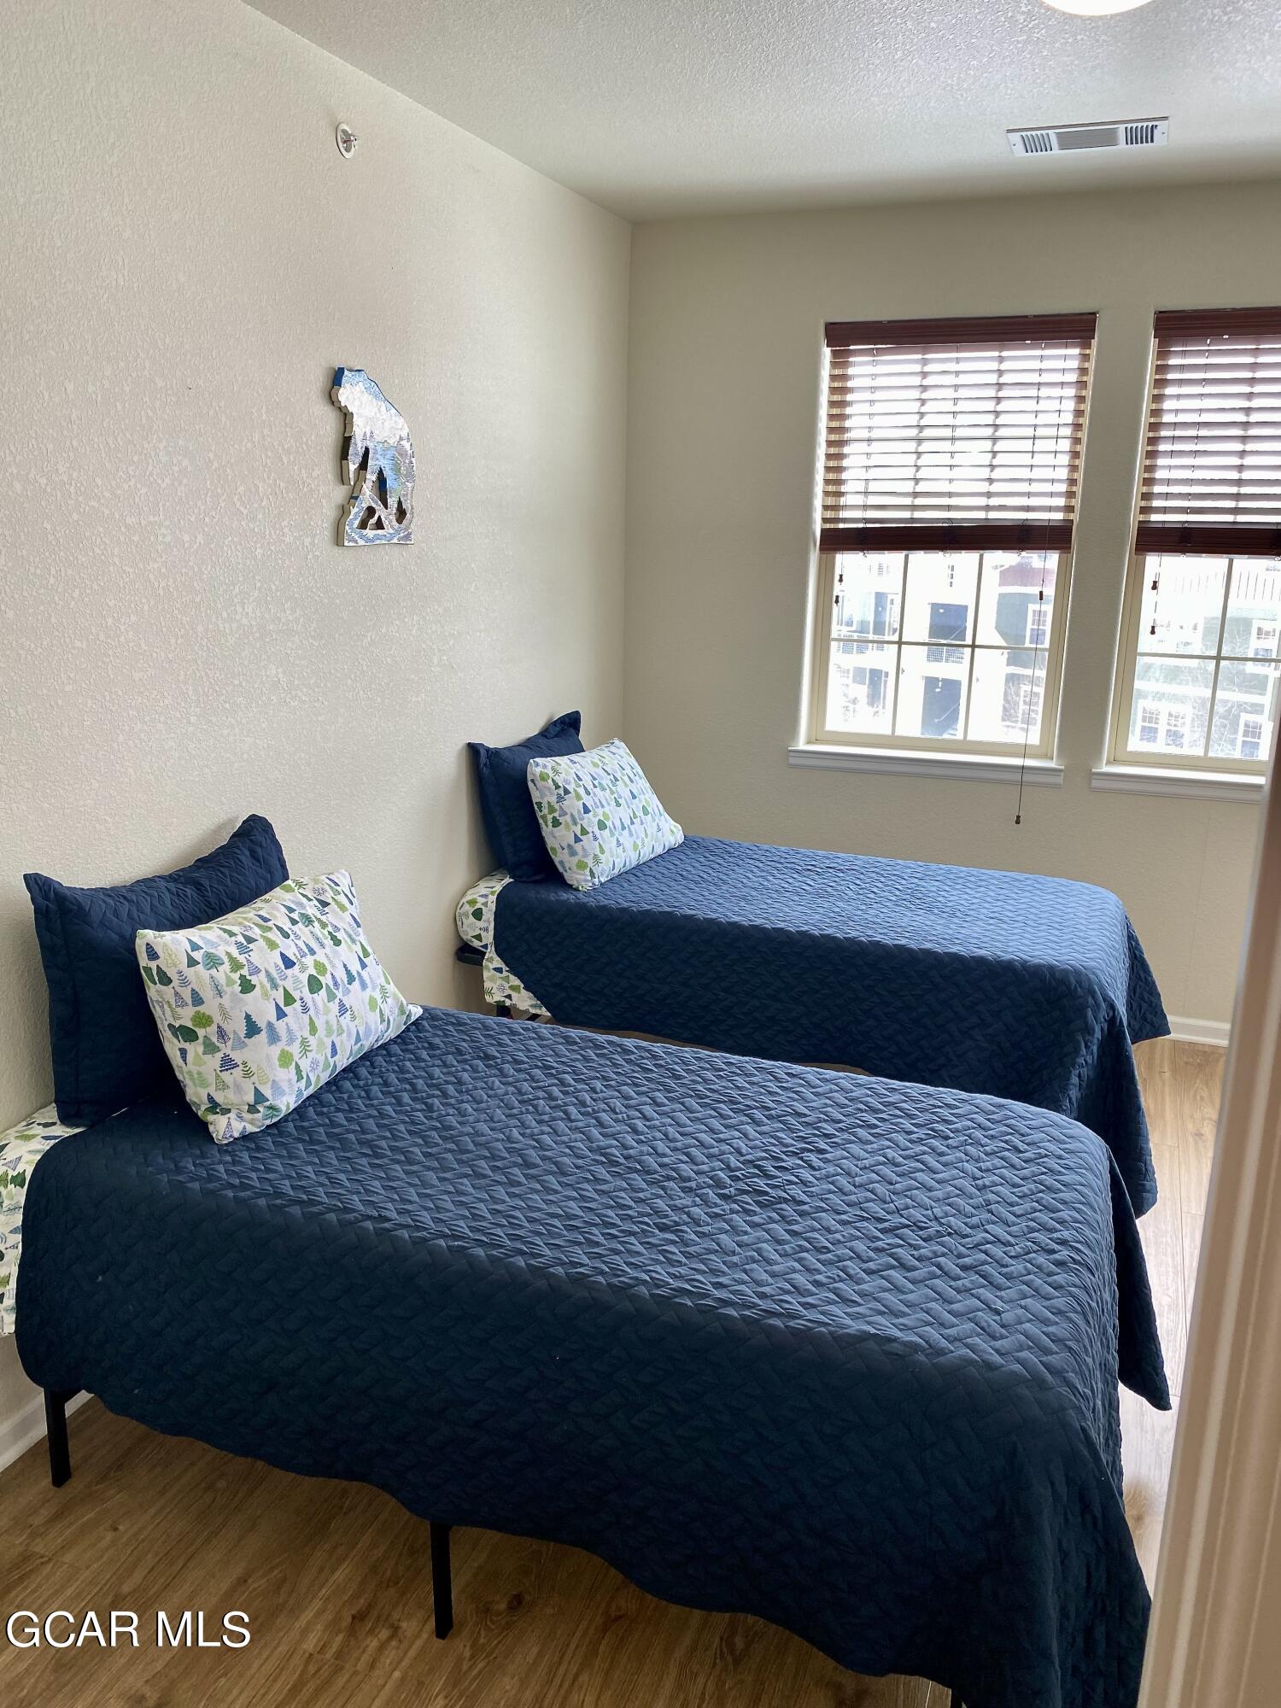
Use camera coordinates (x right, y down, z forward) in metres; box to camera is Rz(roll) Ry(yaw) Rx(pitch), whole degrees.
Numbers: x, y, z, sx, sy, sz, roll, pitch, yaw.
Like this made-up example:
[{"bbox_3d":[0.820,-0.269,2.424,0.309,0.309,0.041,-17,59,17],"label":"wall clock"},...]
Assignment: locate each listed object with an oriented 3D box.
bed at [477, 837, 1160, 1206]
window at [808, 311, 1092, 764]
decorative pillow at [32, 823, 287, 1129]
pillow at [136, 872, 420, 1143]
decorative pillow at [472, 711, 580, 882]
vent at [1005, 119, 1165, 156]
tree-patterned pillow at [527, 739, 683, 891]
[{"bbox_3d":[0.616,0.408,3.966,1.886,0.627,1.036,7,16,20],"label":"bed"},{"bbox_3d":[1.077,-1.109,4.596,0.919,1.501,0.100,7,16,20],"label":"window"},{"bbox_3d":[-0.937,0.201,2.627,0.150,0.460,0.670,-1,13,25],"label":"decorative pillow"},{"bbox_3d":[-0.704,0.260,2.597,0.160,0.410,0.640,-22,3,28],"label":"pillow"},{"bbox_3d":[-0.296,-0.206,4.240,0.140,0.450,0.680,-7,10,28],"label":"decorative pillow"},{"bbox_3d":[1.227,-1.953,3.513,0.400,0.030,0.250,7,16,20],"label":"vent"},{"bbox_3d":[-0.104,-0.164,4.234,0.160,0.430,0.660,-28,0,29],"label":"tree-patterned pillow"}]

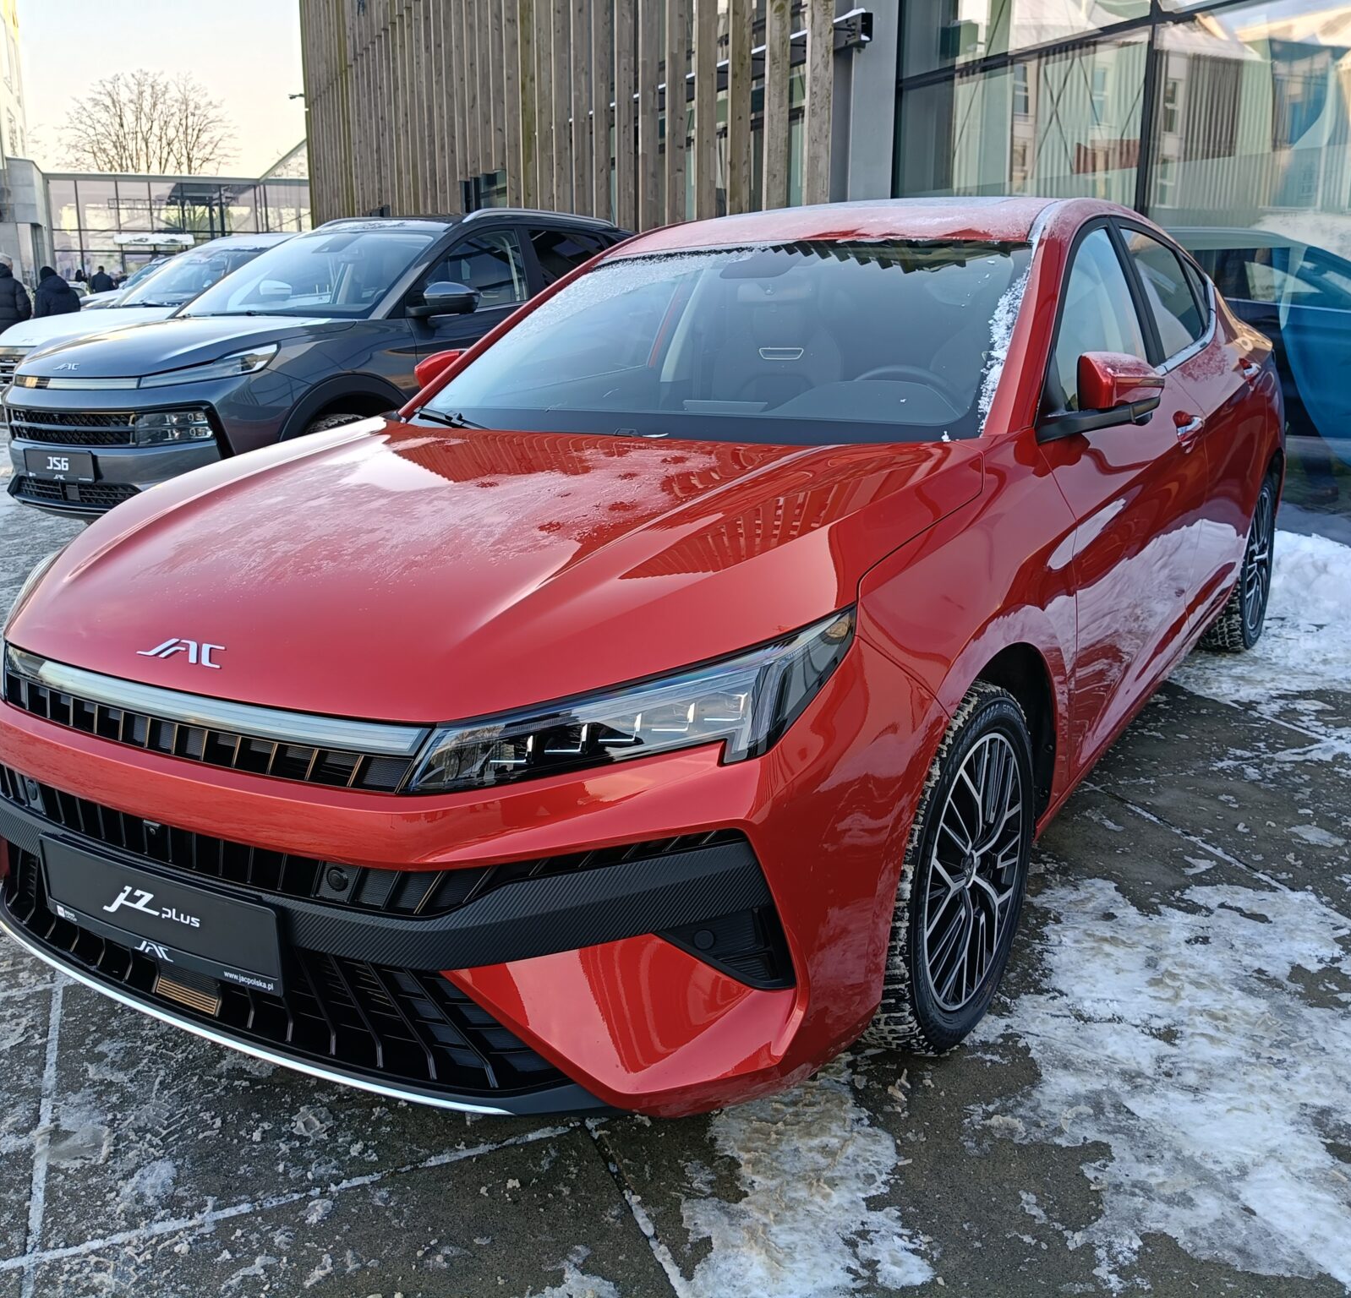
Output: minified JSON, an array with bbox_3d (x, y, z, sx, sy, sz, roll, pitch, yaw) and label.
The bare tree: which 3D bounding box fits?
[{"bbox_3d":[-24.433,-20.564,60.000,7.800,12.300,7.800,0,15,0],"label":"bare tree"}]

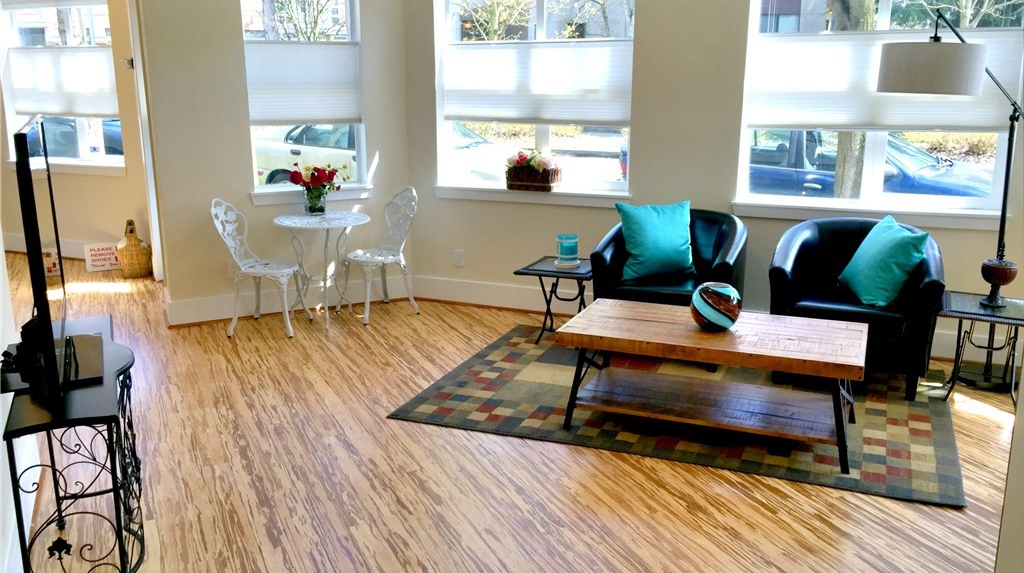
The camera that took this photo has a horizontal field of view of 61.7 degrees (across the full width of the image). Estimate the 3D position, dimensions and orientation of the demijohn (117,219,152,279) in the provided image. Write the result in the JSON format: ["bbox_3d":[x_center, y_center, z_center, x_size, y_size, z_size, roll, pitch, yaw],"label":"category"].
[{"bbox_3d":[-2.953,-0.307,6.720,0.255,0.460,0.255,0,14,0],"label":"demijohn"}]

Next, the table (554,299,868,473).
[{"bbox_3d":[0.871,0.401,3.745,1.218,0.455,0.606,5,15,22],"label":"table"}]

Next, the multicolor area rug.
[{"bbox_3d":[0.850,0.517,4.241,2.399,0.012,1.616,5,15,21],"label":"multicolor area rug"}]

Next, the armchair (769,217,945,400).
[{"bbox_3d":[1.778,0.084,4.481,0.765,0.765,0.680,6,15,22],"label":"armchair"}]

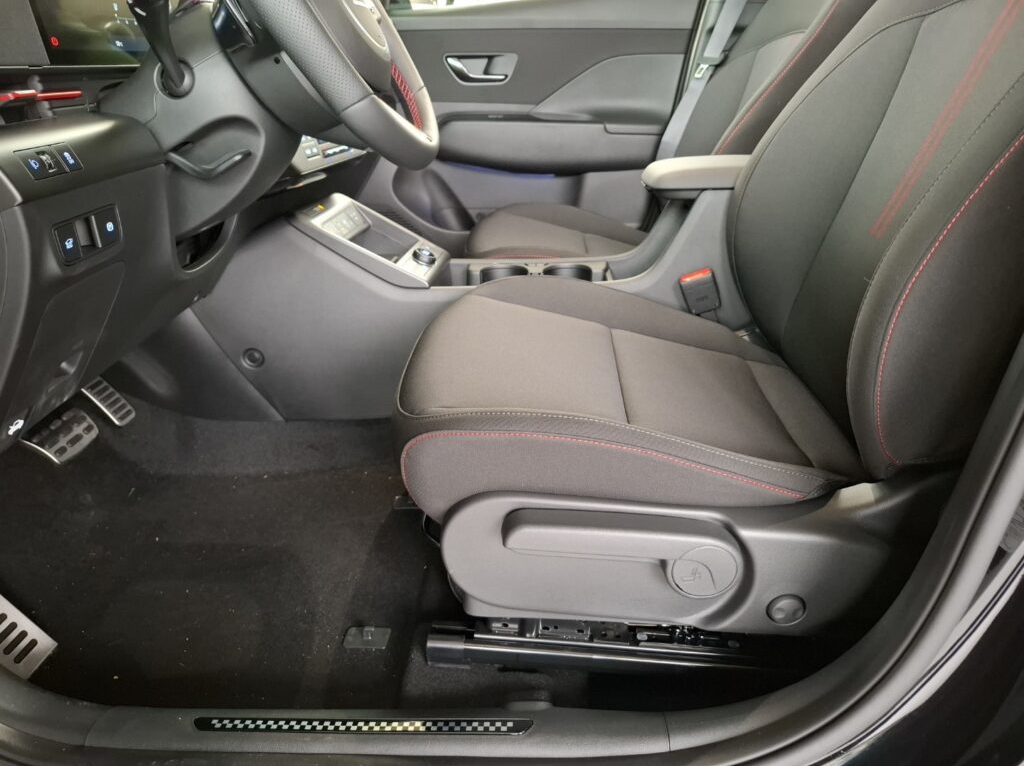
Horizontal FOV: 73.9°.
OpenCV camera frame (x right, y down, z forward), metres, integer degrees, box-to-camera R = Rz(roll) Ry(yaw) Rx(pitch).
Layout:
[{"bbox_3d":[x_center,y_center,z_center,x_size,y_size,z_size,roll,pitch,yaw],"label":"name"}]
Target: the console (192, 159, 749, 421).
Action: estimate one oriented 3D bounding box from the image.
[{"bbox_3d":[-0.001,-0.173,1.226,1.000,0.415,0.260,-1,24,3],"label":"console"}]

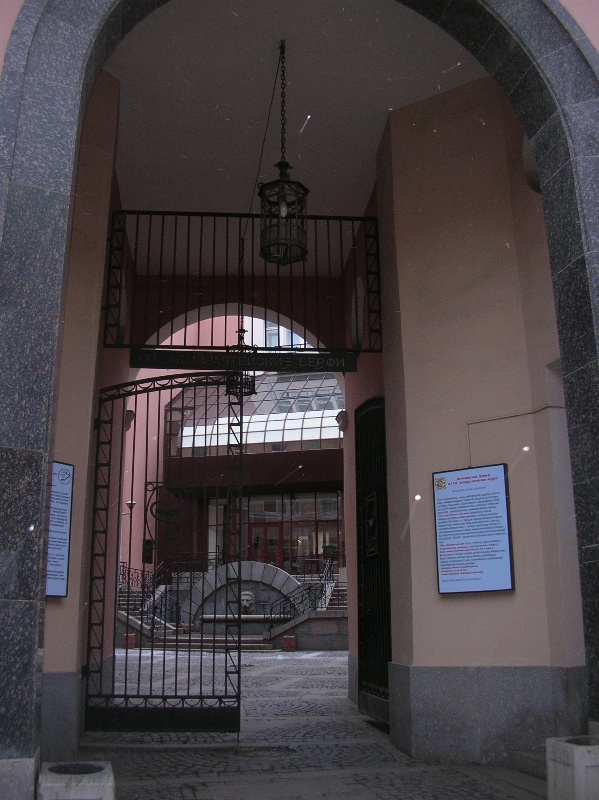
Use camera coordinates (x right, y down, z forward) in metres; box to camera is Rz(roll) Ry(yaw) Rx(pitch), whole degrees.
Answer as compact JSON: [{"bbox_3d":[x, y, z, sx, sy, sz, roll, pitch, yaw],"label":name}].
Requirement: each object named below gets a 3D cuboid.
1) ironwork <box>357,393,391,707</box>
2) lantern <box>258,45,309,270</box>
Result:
[{"bbox_3d":[0.973,2.044,11.151,0.090,4.402,1.867,1,-16,-5],"label":"ironwork"},{"bbox_3d":[-0.178,-2.758,8.841,0.534,2.778,0.534,1,-16,-5],"label":"lantern"}]

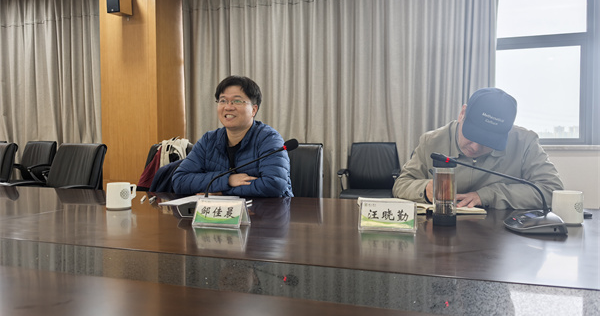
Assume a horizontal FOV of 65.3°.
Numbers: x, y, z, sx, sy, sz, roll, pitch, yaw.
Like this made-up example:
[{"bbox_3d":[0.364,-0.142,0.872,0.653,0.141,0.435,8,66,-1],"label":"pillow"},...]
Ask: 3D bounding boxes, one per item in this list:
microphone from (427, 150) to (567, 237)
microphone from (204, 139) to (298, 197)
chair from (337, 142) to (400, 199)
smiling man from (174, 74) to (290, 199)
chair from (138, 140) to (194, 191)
[{"bbox_3d":[0.515,0.084,1.263,0.350,0.210,0.160,0,2,7],"label":"microphone"},{"bbox_3d":[-0.190,0.072,1.503,0.360,0.220,0.150,0,2,0],"label":"microphone"},{"bbox_3d":[0.722,0.323,4.791,0.620,0.960,0.640,1,2,18],"label":"chair"},{"bbox_3d":[-0.261,0.277,2.135,0.560,1.260,0.750,1,2,18],"label":"smiling man"},{"bbox_3d":[-1.105,0.377,3.414,0.620,0.960,0.640,1,3,31],"label":"chair"}]

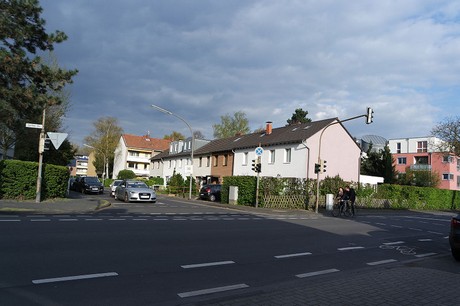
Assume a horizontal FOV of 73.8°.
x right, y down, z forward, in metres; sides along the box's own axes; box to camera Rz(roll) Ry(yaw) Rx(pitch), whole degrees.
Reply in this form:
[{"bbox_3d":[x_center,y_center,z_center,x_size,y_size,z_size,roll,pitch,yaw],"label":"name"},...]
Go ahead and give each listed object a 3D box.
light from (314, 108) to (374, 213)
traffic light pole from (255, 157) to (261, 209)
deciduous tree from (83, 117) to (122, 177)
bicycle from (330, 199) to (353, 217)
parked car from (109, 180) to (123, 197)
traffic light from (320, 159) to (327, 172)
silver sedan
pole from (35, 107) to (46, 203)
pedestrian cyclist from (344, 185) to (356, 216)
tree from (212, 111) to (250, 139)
[{"bbox_3d":[6.542,0.631,17.817,0.500,5.980,3.770,7,-7,-33],"label":"light"},{"bbox_3d":[1.886,1.814,20.433,0.500,3.730,0.450,7,-7,-33],"label":"traffic light pole"},{"bbox_3d":[-25.265,-0.431,60.275,7.700,13.768,7.700,5,-6,-20],"label":"deciduous tree"},{"bbox_3d":[6.412,3.104,17.549,1.720,1.040,0.580,7,-7,-33],"label":"bicycle"},{"bbox_3d":[-9.896,3.041,26.604,1.800,1.460,4.300,7,-7,-33],"label":"parked car"},{"bbox_3d":[5.927,0.854,19.381,0.400,0.900,0.300,6,-6,-22],"label":"traffic light"},{"bbox_3d":[-6.820,2.715,21.924,1.900,1.460,4.900,7,-7,-33],"label":"silver sedan"},{"bbox_3d":[-9.563,0.095,15.511,0.220,4.770,0.220,0,-7,30],"label":"pole"},{"bbox_3d":[6.995,2.777,17.727,0.600,1.790,0.520,7,-7,-33],"label":"pedestrian cyclist"},{"bbox_3d":[-0.168,-0.509,69.024,9.200,18.532,9.200,3,-6,0],"label":"tree"}]

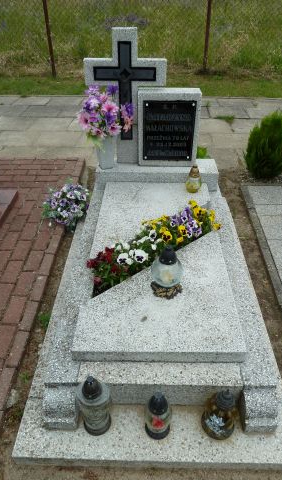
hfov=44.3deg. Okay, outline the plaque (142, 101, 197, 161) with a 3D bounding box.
[{"bbox_3d":[0.179,-0.701,2.255,0.331,0.396,0.020,1,39,1],"label":"plaque"}]

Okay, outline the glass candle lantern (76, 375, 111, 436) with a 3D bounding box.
[{"bbox_3d":[-0.178,0.619,1.332,0.121,0.346,0.121,1,41,1],"label":"glass candle lantern"}]

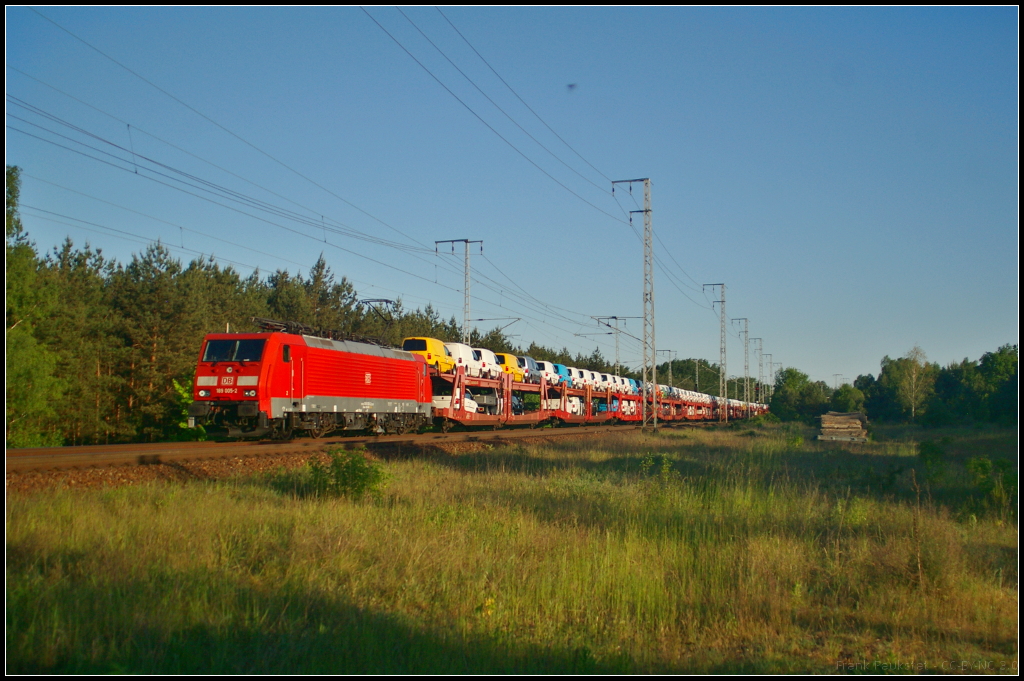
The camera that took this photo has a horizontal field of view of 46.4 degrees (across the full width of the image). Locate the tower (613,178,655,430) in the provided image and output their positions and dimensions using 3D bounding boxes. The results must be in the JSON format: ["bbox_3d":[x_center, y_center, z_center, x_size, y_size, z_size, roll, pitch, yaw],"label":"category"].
[{"bbox_3d":[8.640,-2.550,84.030,3.000,17.720,0.850,-1,-4,14],"label":"tower"}]

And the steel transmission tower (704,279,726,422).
[{"bbox_3d":[26.070,1.650,152.550,3.000,17.800,0.850,-1,-4,14],"label":"steel transmission tower"}]

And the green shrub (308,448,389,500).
[{"bbox_3d":[-3.013,2.497,22.000,1.450,1.120,1.300,0,-4,-8],"label":"green shrub"}]

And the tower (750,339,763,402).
[{"bbox_3d":[53.330,8.550,259.710,3.000,17.650,0.850,-1,-4,14],"label":"tower"}]

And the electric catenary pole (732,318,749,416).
[{"bbox_3d":[39.410,5.090,205.010,3.000,17.570,0.850,-1,-4,14],"label":"electric catenary pole"}]

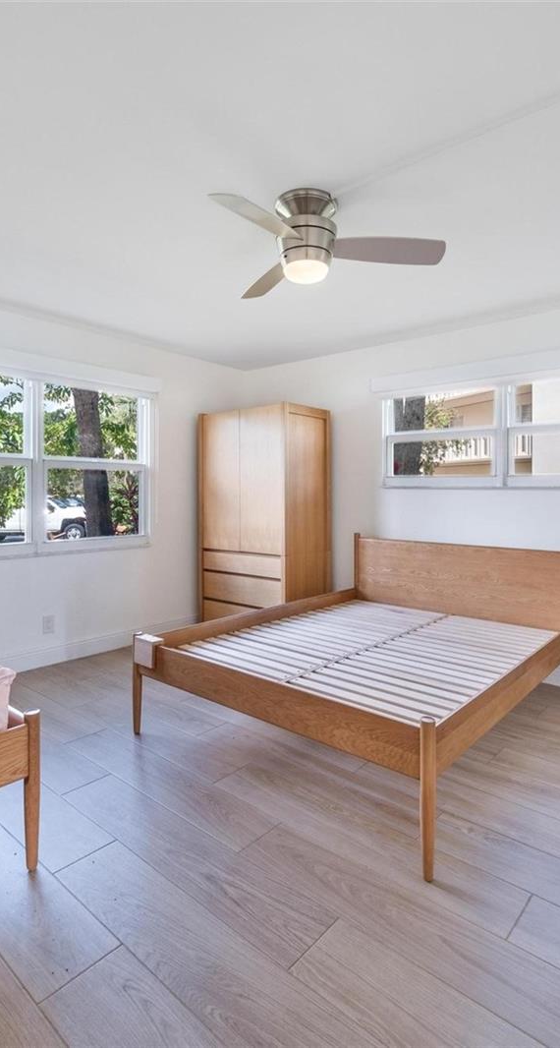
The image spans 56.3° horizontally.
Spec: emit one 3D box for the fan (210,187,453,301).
[{"bbox_3d":[0.140,-1.170,2.190,1.000,0.310,1.060,0,2,0],"label":"fan"}]

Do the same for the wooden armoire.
[{"bbox_3d":[-0.140,-0.010,4.610,1.000,1.930,0.600,2,3,42],"label":"wooden armoire"}]

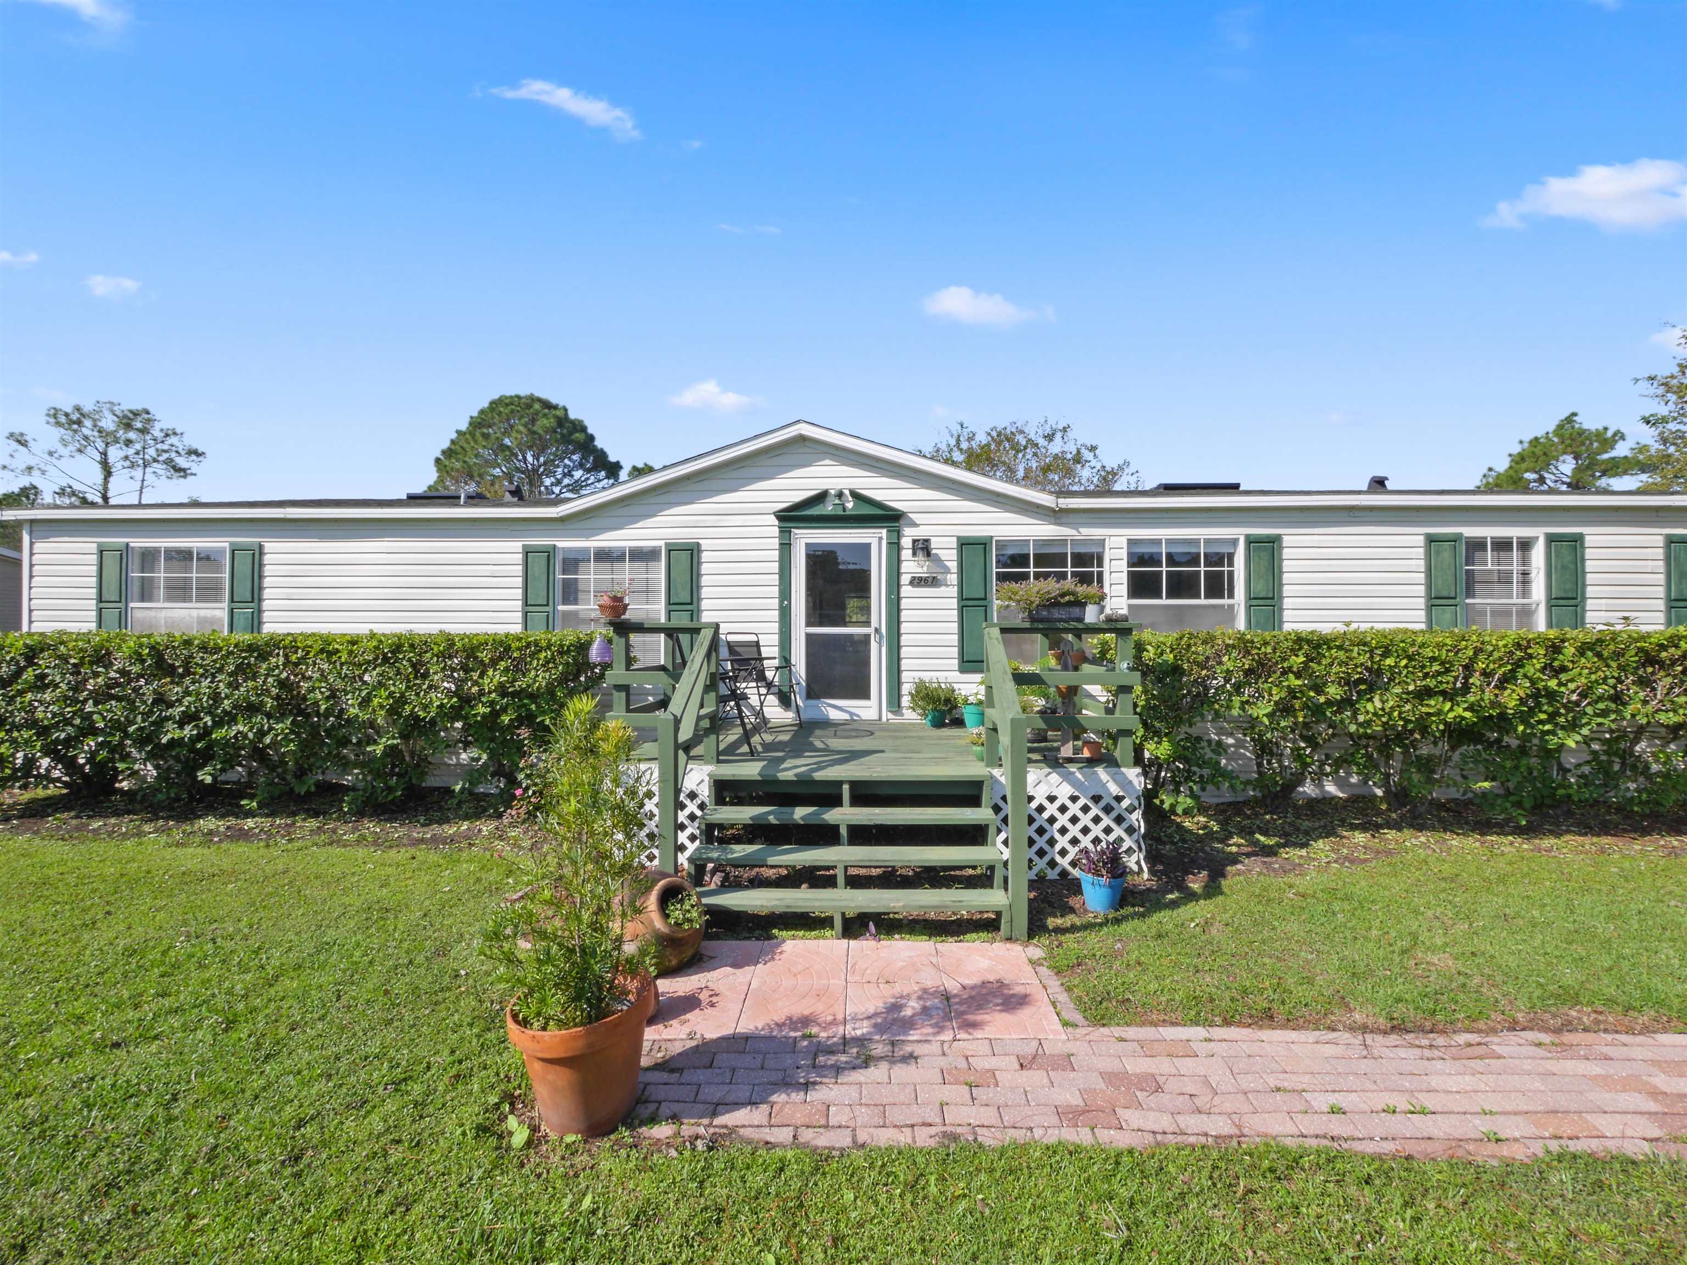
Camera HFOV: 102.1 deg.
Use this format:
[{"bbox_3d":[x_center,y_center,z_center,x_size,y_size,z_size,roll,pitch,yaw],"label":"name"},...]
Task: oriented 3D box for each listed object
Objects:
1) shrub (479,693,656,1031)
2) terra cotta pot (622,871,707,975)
[{"bbox_3d":[-0.957,0.755,2.370,0.600,1.090,0.570,0,-1,0],"label":"shrub"},{"bbox_3d":[-0.940,1.452,3.385,0.500,0.480,0.480,-37,0,26],"label":"terra cotta pot"}]

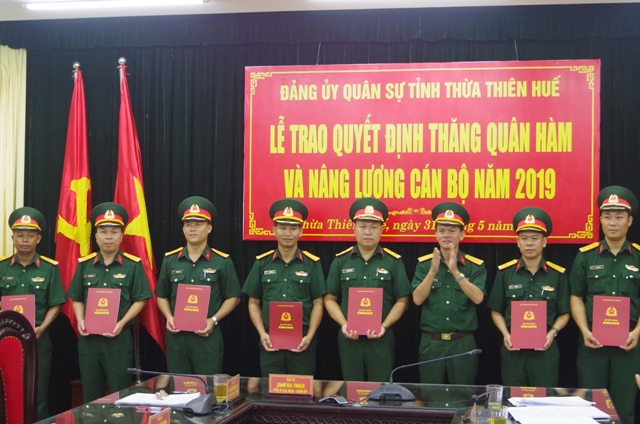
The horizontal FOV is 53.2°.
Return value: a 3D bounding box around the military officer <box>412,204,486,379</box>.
[{"bbox_3d":[0.821,0.800,4.050,0.490,1.720,0.420,0,-1,13],"label":"military officer"}]

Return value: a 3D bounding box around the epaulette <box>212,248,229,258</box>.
[{"bbox_3d":[-0.662,0.276,4.250,0.130,0.022,0.050,24,24,3],"label":"epaulette"}]

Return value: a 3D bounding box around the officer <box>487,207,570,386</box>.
[{"bbox_3d":[1.342,0.822,4.140,0.520,1.700,0.340,0,-1,6],"label":"officer"}]

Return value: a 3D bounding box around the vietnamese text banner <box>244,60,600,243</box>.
[{"bbox_3d":[0.787,-0.474,5.130,2.820,1.430,0.040,0,-1,6],"label":"vietnamese text banner"}]

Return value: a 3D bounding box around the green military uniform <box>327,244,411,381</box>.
[{"bbox_3d":[0.324,0.948,4.270,0.540,1.440,0.340,0,-1,6],"label":"green military uniform"}]

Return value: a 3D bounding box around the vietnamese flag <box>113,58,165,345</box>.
[{"bbox_3d":[-1.342,-0.048,4.750,0.360,2.130,0.250,0,-1,6],"label":"vietnamese flag"}]

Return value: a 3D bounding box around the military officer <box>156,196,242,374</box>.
[{"bbox_3d":[-0.807,0.772,4.240,0.560,1.750,0.380,0,-1,3],"label":"military officer"}]

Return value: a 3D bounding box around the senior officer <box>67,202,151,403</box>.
[{"bbox_3d":[-1.397,0.790,4.240,0.550,1.710,0.380,0,-1,-3],"label":"senior officer"}]

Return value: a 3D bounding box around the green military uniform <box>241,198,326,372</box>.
[{"bbox_3d":[-0.232,0.785,4.180,0.540,1.740,0.380,0,-1,1],"label":"green military uniform"}]

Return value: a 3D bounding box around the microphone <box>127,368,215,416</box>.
[{"bbox_3d":[-0.651,0.775,2.820,0.440,0.150,0.190,0,-1,18],"label":"microphone"}]

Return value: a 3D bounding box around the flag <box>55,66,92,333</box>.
[{"bbox_3d":[-1.864,-0.087,4.850,0.270,2.000,0.230,0,-1,6],"label":"flag"}]

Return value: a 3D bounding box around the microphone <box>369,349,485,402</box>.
[{"bbox_3d":[0.479,0.750,2.930,0.510,0.240,0.160,0,-1,6],"label":"microphone"}]

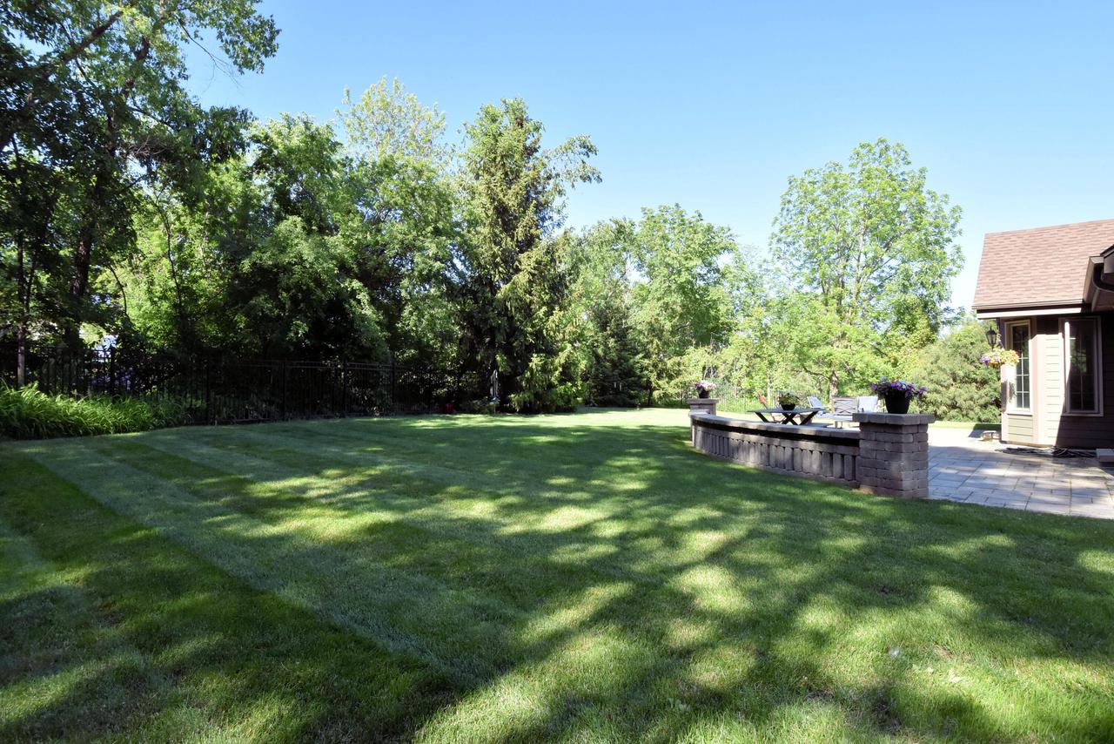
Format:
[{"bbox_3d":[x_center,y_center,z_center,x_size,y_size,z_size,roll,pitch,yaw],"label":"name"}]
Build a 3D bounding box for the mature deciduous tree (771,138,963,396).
[{"bbox_3d":[14.931,-4.588,28.420,9.000,13.000,8.600,0,-1,0],"label":"mature deciduous tree"}]

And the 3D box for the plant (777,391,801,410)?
[{"bbox_3d":[4.772,0.570,12.090,0.480,0.400,0.460,0,-1,0],"label":"plant"}]

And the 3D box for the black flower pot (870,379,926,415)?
[{"bbox_3d":[3.940,0.266,6.796,0.640,0.410,0.580,0,-1,0],"label":"black flower pot"}]

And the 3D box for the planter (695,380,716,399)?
[{"bbox_3d":[3.356,0.420,13.294,0.470,0.420,0.450,0,-1,0],"label":"planter"}]

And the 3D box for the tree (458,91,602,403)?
[{"bbox_3d":[-1.458,-5.319,27.138,6.400,14.300,6.200,0,-1,0],"label":"tree"}]

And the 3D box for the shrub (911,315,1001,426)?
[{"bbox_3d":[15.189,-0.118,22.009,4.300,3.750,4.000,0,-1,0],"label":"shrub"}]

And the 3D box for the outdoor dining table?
[{"bbox_3d":[4.760,1.143,12.096,0.940,0.745,2.000,-1,-2,38],"label":"outdoor dining table"}]

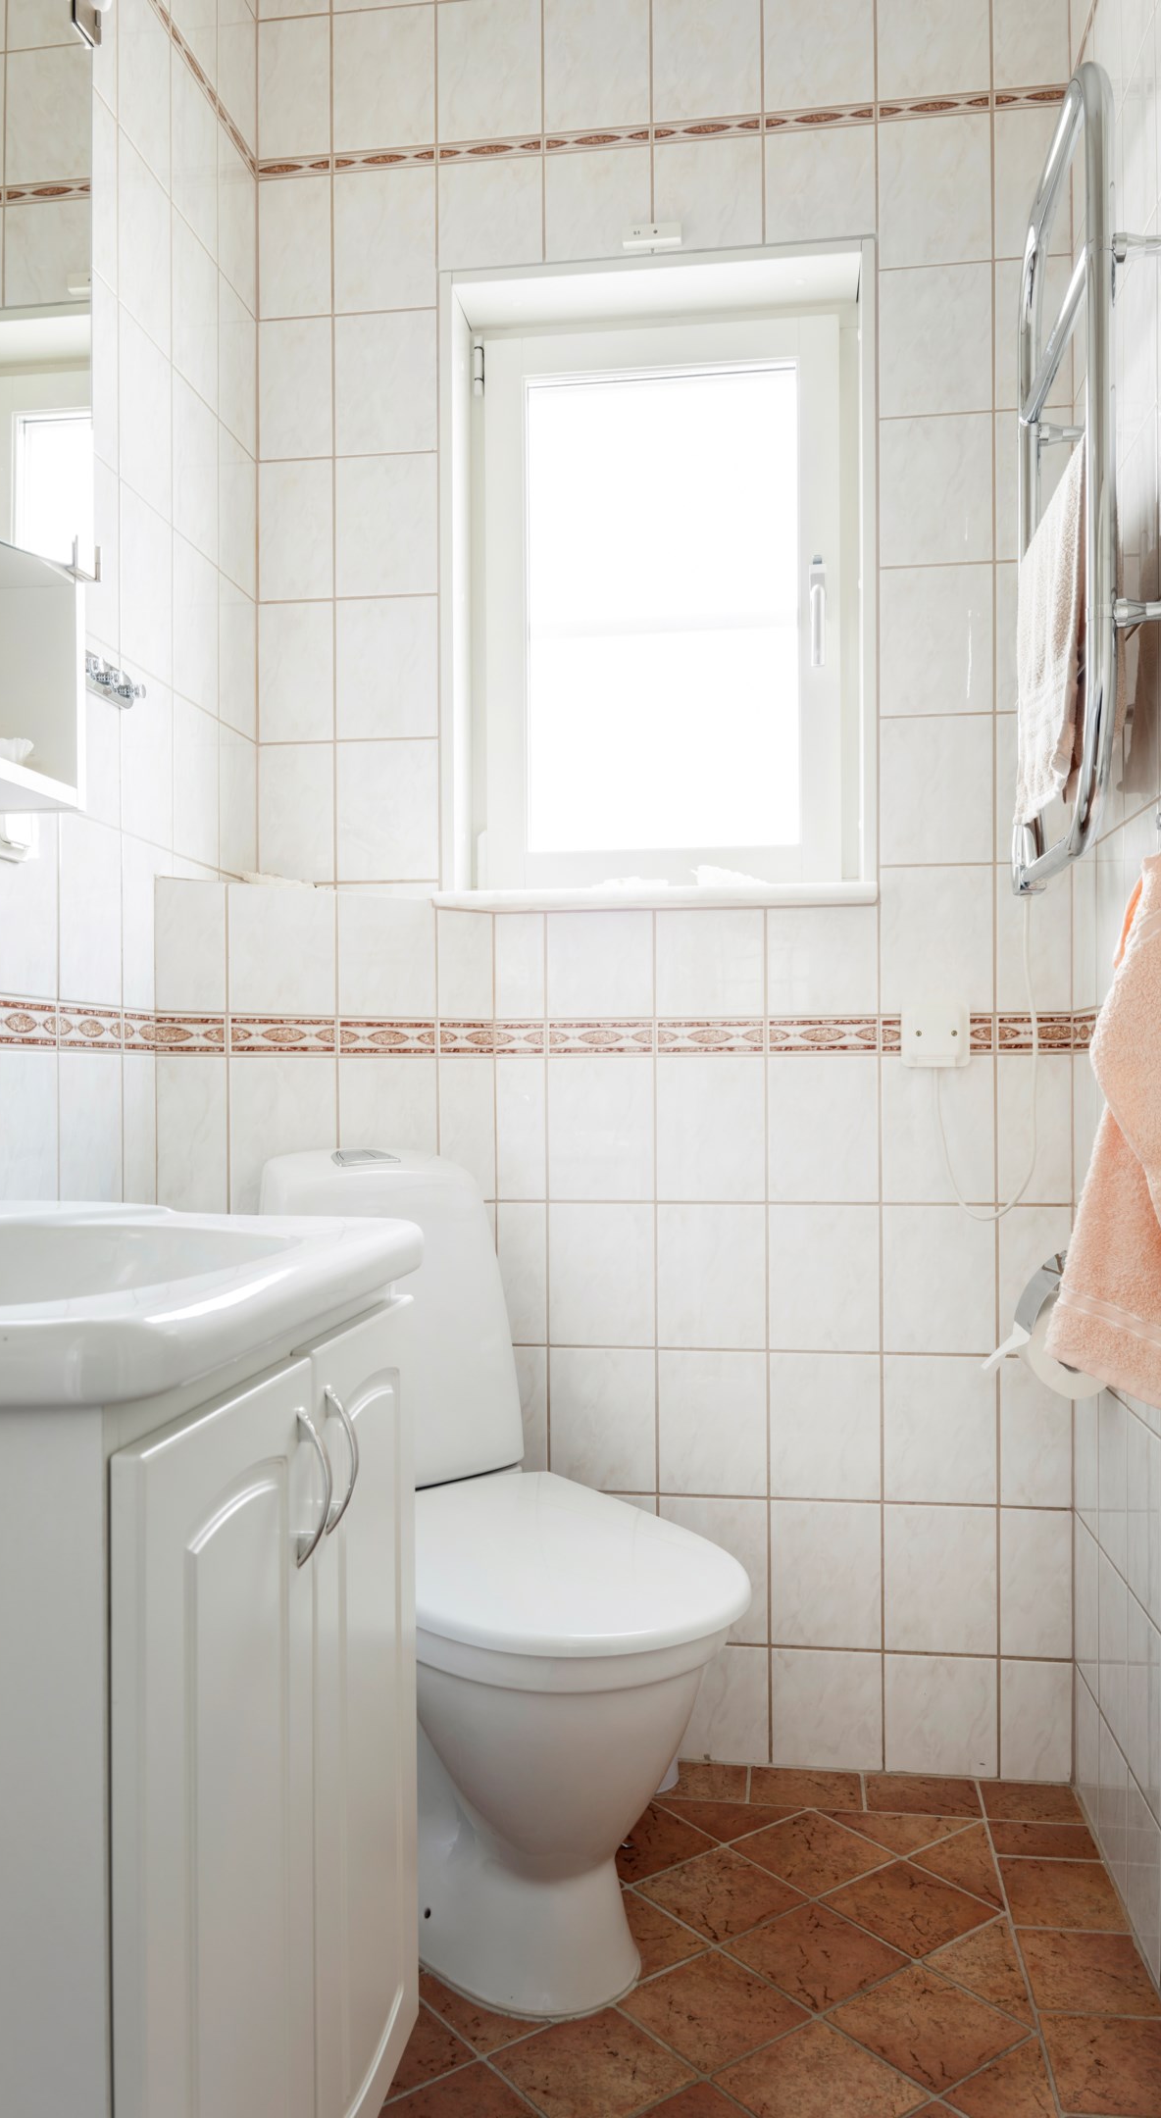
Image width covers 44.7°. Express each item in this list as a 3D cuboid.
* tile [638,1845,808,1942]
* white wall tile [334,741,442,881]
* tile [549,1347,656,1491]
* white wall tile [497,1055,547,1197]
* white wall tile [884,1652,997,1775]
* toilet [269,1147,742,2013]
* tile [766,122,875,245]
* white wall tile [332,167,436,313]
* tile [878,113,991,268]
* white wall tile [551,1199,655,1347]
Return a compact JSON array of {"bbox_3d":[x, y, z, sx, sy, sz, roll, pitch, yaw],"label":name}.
[{"bbox_3d":[0.162,0.963,1.619,0.142,0.009,0.142,0,0,-37],"label":"tile"},{"bbox_3d":[-0.273,-0.355,2.007,0.150,0.199,0.009,0,0,8],"label":"white wall tile"},{"bbox_3d":[0.032,0.498,1.957,0.149,0.199,0.009,0,0,8],"label":"tile"},{"bbox_3d":[-0.081,0.098,1.979,0.070,0.199,0.010,0,0,8],"label":"white wall tile"},{"bbox_3d":[0.485,0.880,1.897,0.150,0.159,0.009,0,0,8],"label":"white wall tile"},{"bbox_3d":[-0.092,0.539,1.583,0.384,0.841,0.646,0,0,-37],"label":"toilet"},{"bbox_3d":[0.325,-1.185,1.916,0.150,0.151,0.009,0,0,8],"label":"tile"},{"bbox_3d":[-0.276,-1.159,2.004,0.149,0.199,0.010,0,0,8],"label":"white wall tile"},{"bbox_3d":[0.476,-1.162,1.898,0.149,0.196,0.010,0,0,8],"label":"tile"},{"bbox_3d":[0.030,0.300,1.974,0.149,0.199,0.010,0,0,8],"label":"white wall tile"}]

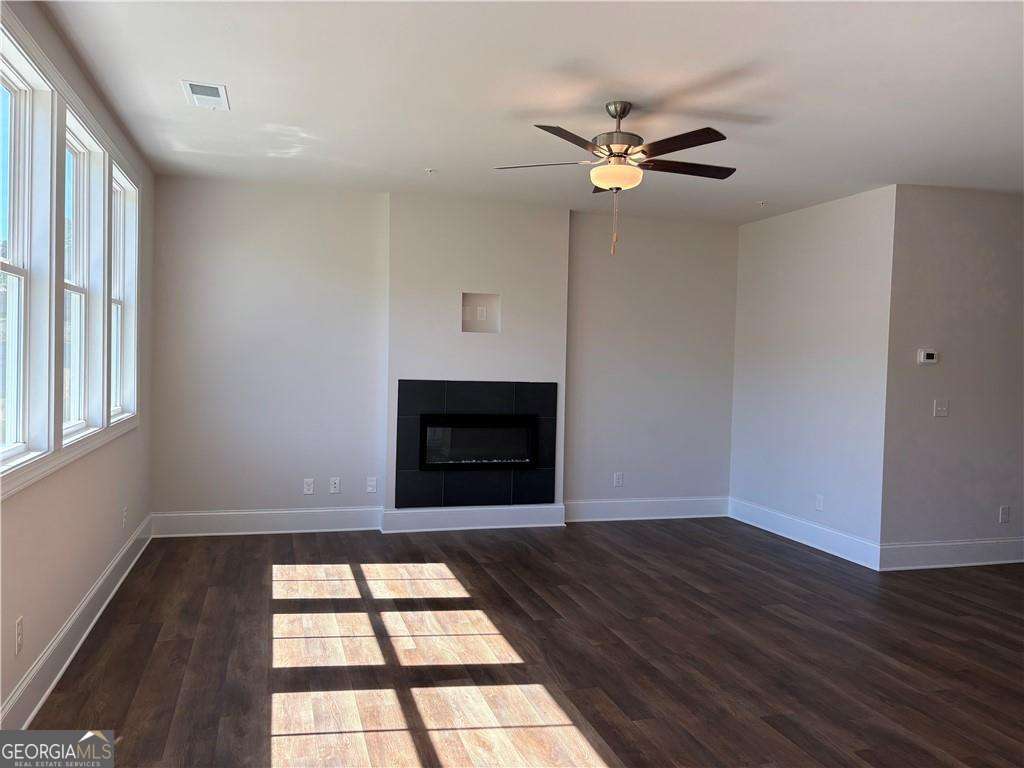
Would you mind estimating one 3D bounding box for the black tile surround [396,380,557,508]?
[{"bbox_3d":[-0.275,0.502,6.441,1.378,1.047,0.025,1,2,-17],"label":"black tile surround"}]

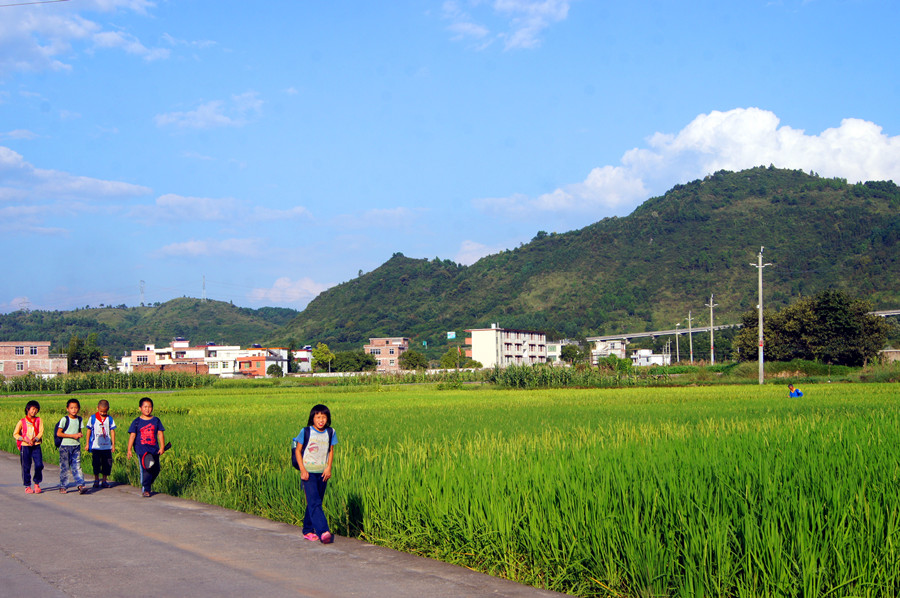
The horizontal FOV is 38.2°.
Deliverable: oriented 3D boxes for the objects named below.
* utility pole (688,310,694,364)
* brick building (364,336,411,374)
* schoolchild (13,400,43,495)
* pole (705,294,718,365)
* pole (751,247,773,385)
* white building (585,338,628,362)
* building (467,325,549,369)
[{"bbox_3d":[38.819,6.470,209.000,1.400,9.000,0.350,-1,-3,9],"label":"utility pole"},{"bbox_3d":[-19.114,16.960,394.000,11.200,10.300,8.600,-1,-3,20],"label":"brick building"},{"bbox_3d":[-5.579,1.963,17.200,0.380,1.230,0.330,2,-4,-33],"label":"schoolchild"},{"bbox_3d":[31.474,3.964,156.000,1.500,9.100,0.350,-1,-3,9],"label":"pole"},{"bbox_3d":[21.109,1.132,88.000,1.500,9.400,0.350,-1,-3,9],"label":"pole"},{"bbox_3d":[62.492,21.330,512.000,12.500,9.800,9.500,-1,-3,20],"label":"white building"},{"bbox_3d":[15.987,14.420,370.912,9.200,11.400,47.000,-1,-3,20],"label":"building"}]

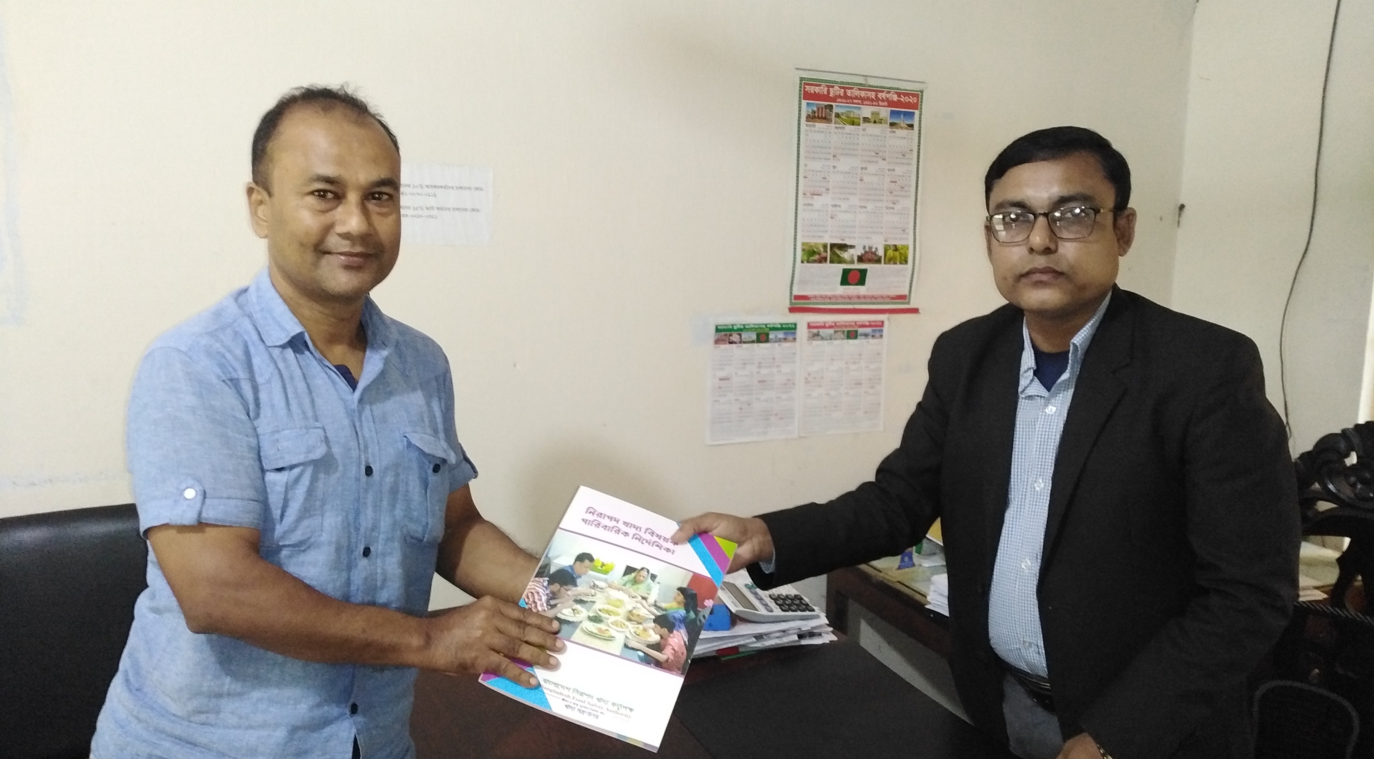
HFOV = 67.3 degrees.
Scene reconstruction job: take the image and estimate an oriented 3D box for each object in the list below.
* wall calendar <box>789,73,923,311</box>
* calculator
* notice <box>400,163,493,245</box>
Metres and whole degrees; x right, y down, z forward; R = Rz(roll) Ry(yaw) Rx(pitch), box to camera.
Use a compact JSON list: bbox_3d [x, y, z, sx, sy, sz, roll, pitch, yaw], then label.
[{"bbox_3d":[0.404,-0.423,2.380,0.367,0.539,0.015,-2,8,-25],"label":"wall calendar"},{"bbox_3d":[0.147,0.422,1.967,0.170,0.027,0.133,5,12,-23],"label":"calculator"},{"bbox_3d":[-0.479,-0.335,1.986,0.215,0.156,0.004,-2,8,-25],"label":"notice"}]

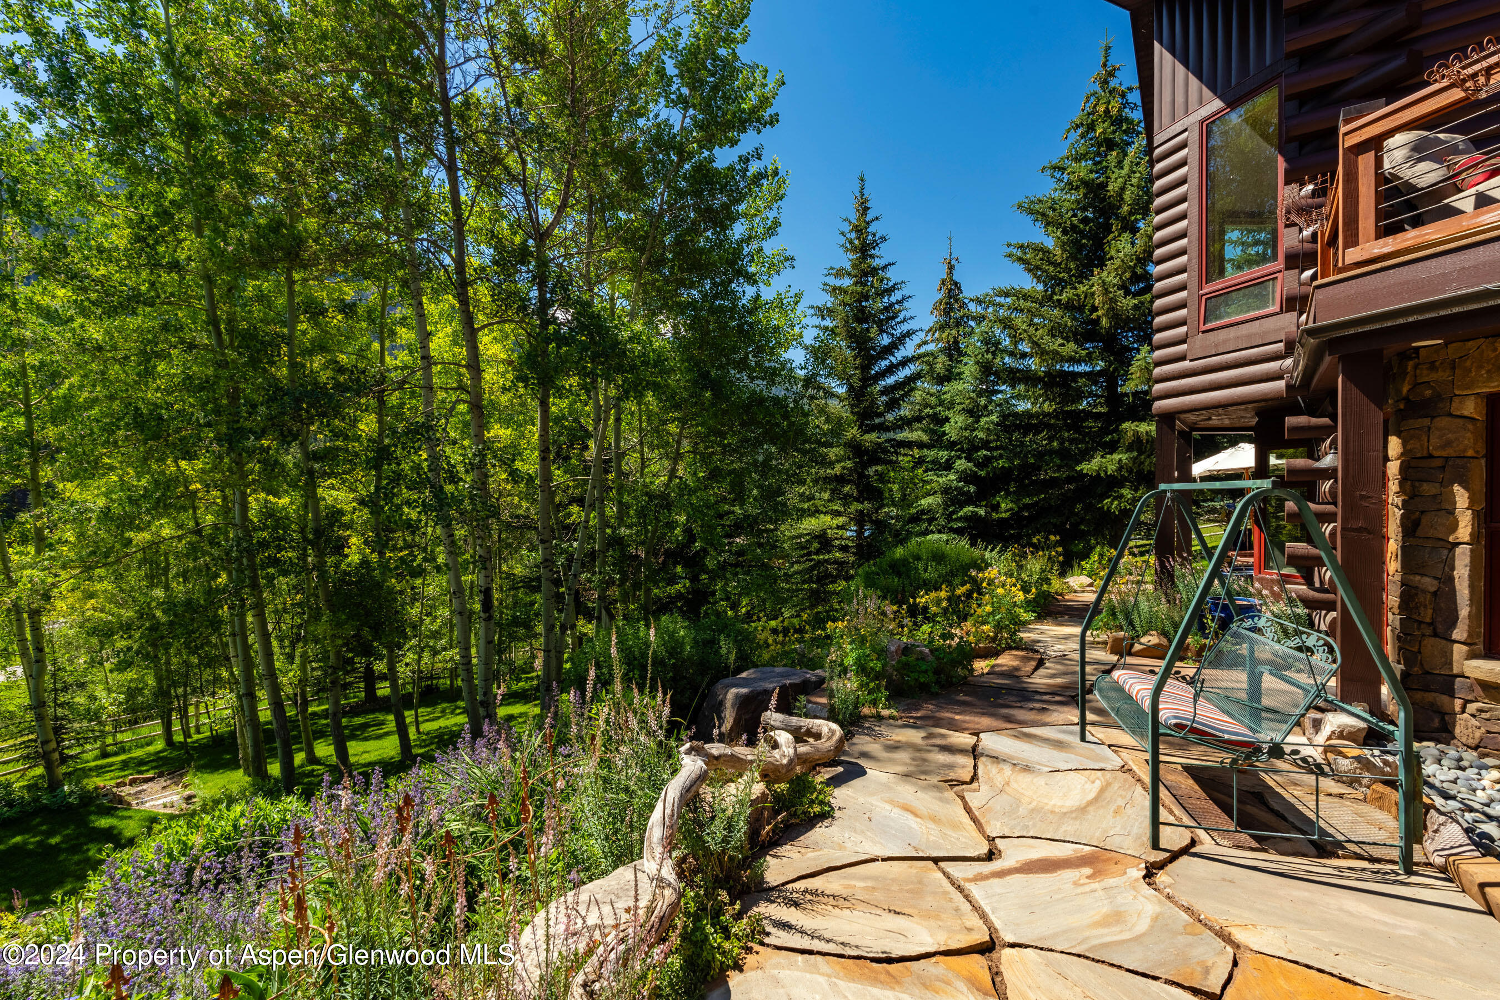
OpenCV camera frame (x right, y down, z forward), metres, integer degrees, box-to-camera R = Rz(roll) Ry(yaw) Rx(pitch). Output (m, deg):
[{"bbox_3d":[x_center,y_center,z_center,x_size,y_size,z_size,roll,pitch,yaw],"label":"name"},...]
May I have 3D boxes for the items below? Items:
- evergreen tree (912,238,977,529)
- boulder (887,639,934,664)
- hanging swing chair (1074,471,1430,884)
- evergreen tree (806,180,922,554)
[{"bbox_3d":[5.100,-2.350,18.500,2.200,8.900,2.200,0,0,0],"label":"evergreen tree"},{"bbox_3d":[1.470,1.420,6.500,0.450,0.310,0.370,0,0,0],"label":"boulder"},{"bbox_3d":[2.540,0.766,3.910,1.040,1.720,1.530,0,0,13],"label":"hanging swing chair"},{"bbox_3d":[2.380,-2.400,15.000,2.600,9.000,2.600,0,0,0],"label":"evergreen tree"}]

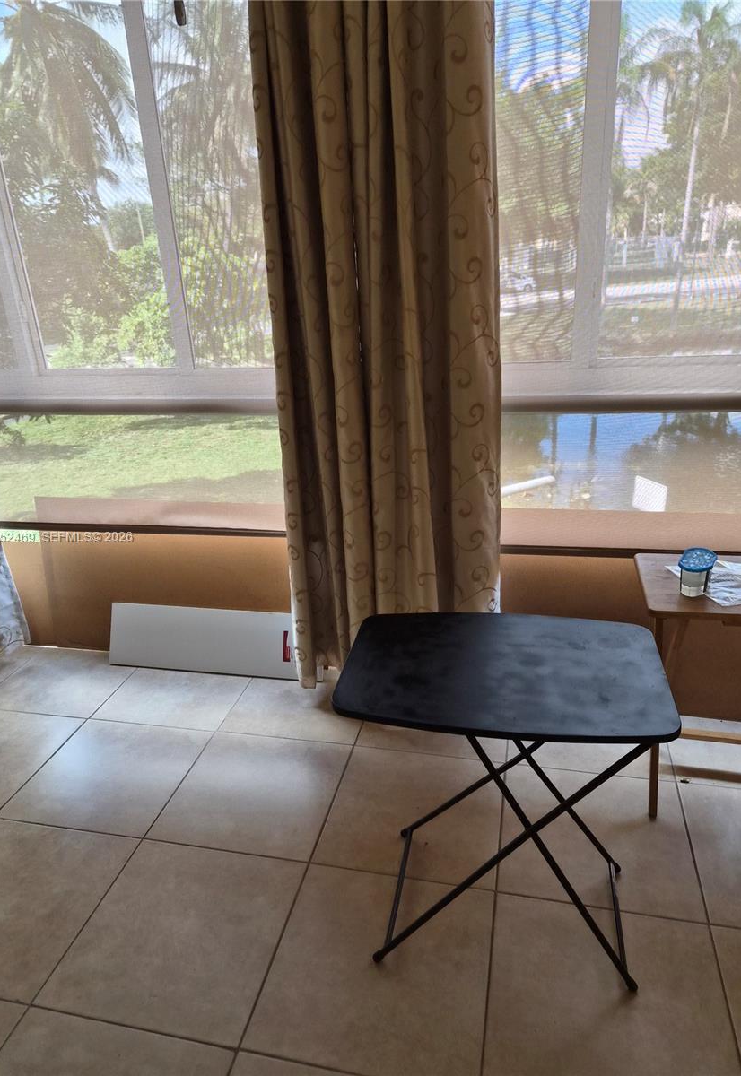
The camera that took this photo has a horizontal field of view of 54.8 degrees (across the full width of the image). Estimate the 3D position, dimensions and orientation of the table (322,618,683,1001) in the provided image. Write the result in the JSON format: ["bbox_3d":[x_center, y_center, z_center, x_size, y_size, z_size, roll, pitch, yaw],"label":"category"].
[{"bbox_3d":[0.292,0.594,1.650,0.670,0.703,0.458,2,22,13],"label":"table"}]

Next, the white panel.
[{"bbox_3d":[-0.620,0.411,2.861,0.912,0.252,0.018,2,-1,12],"label":"white panel"}]

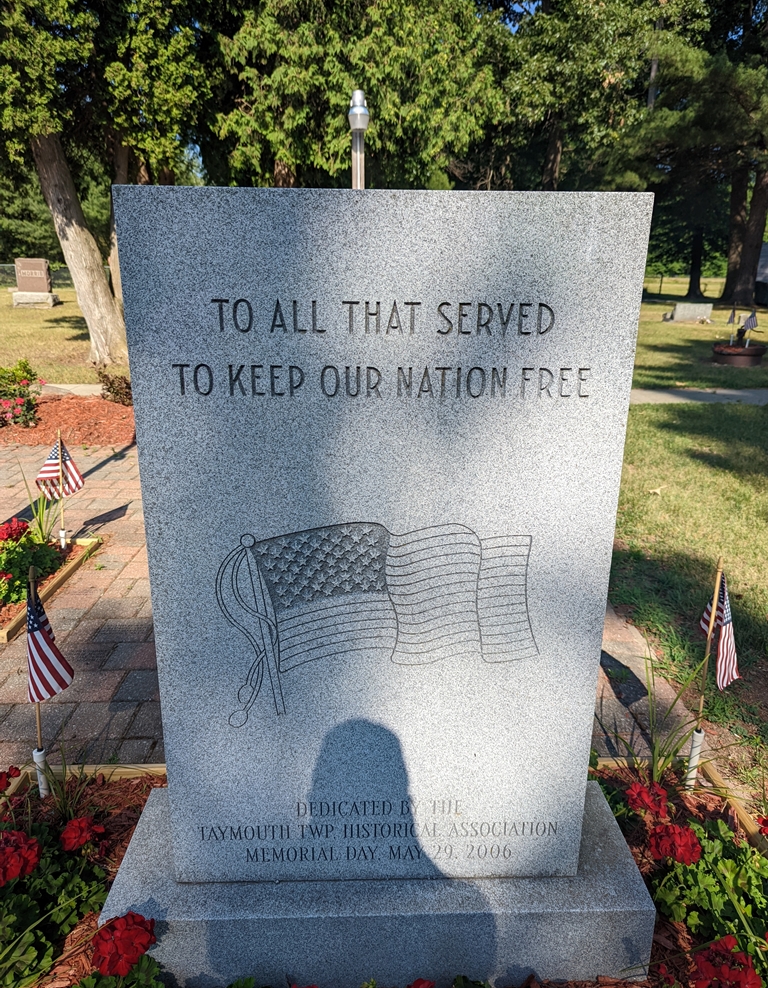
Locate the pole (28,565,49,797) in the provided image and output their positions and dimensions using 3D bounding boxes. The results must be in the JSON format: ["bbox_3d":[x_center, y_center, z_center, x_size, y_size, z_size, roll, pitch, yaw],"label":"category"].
[{"bbox_3d":[-0.885,0.495,1.817,0.034,0.661,0.034,4,15,0],"label":"pole"}]

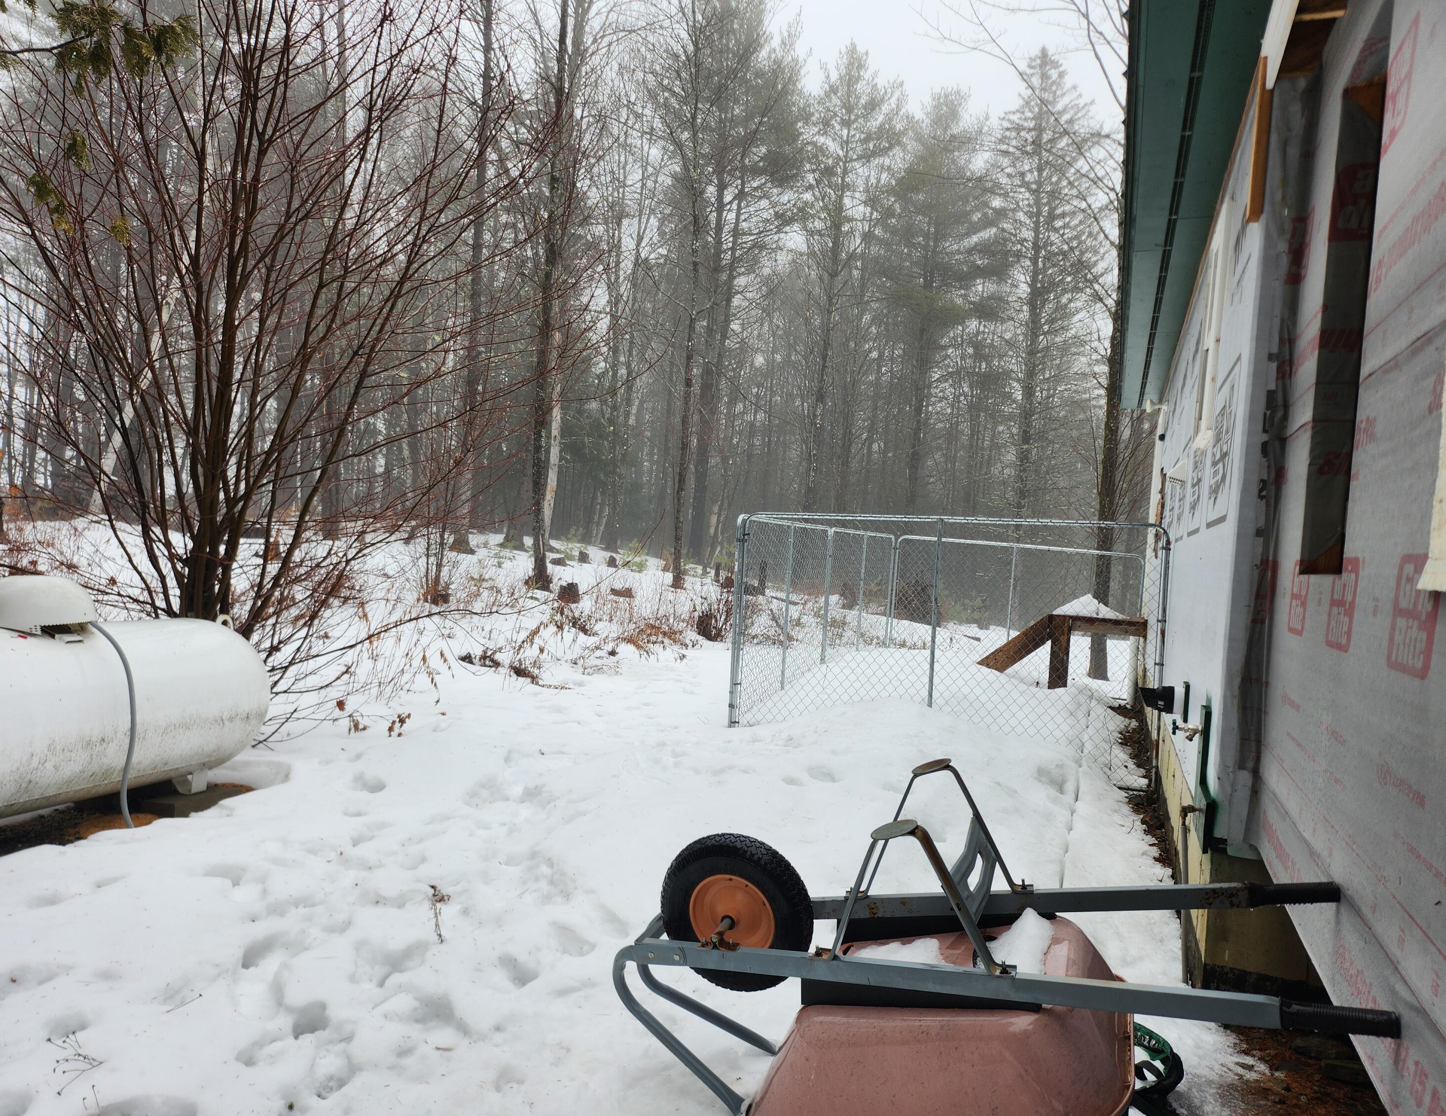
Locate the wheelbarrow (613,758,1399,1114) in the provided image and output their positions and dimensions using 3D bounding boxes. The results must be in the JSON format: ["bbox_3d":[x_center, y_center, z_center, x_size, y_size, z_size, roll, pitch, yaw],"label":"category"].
[{"bbox_3d":[0.517,0.859,2.317,1.614,0.686,0.660,-12,2,22],"label":"wheelbarrow"}]

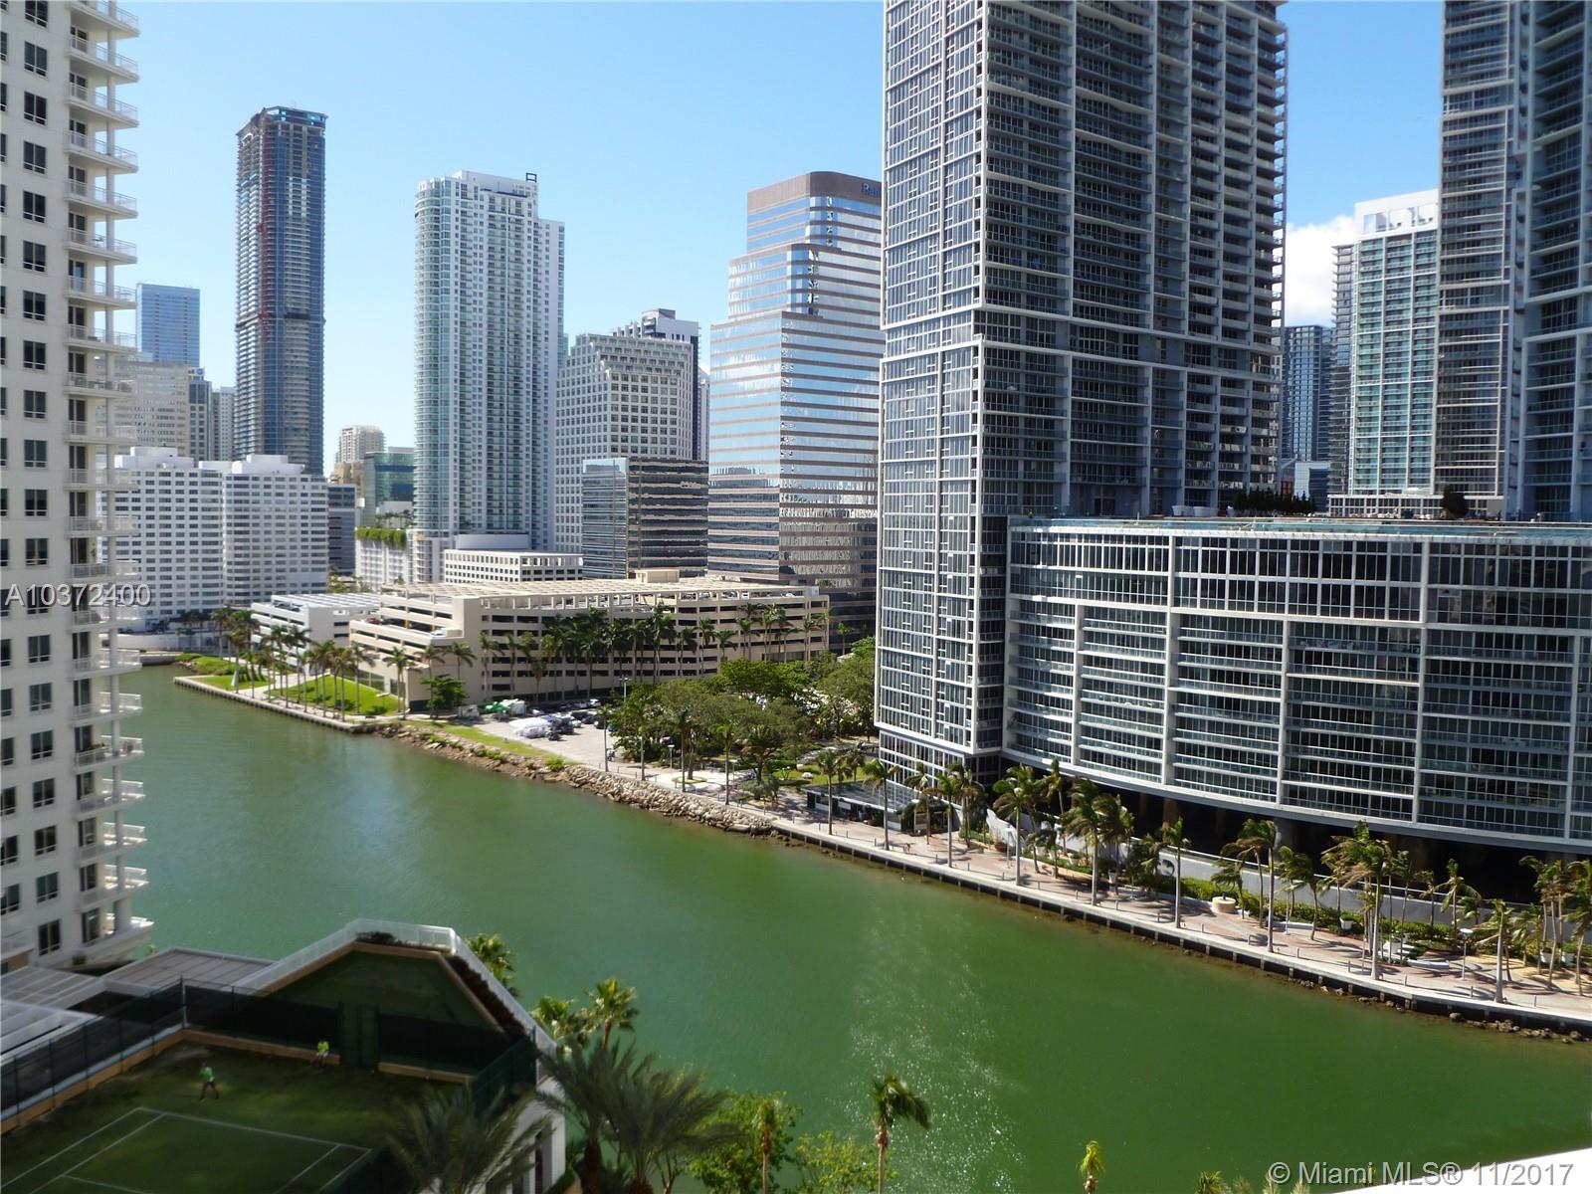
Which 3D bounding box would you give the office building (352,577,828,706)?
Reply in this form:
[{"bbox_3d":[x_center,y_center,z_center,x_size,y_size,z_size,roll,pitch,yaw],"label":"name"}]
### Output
[{"bbox_3d":[-53.020,8.880,326.550,113.000,24.200,54.000,-2,4,-37],"label":"office building"}]

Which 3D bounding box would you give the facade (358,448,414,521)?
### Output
[{"bbox_3d":[-200.740,-35.880,651.390,32.000,73.580,24.000,-2,4,-36],"label":"facade"}]

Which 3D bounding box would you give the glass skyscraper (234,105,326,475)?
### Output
[{"bbox_3d":[-287.950,-134.170,728.310,32.000,257.800,52.000,-2,4,-36],"label":"glass skyscraper"}]

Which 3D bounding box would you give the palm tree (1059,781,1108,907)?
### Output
[{"bbox_3d":[33.100,28.130,147.720,5.300,14.610,5.300,2,4,13],"label":"palm tree"}]

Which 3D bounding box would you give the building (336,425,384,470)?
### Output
[{"bbox_3d":[-397.720,-97.290,1180.510,27.000,118.500,29.000,3,4,29],"label":"building"}]

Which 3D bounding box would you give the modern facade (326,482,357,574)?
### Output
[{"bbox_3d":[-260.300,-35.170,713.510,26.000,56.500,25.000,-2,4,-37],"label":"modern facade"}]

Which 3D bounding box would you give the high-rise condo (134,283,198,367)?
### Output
[{"bbox_3d":[-534.120,-146.540,1099.770,44.000,229.690,24.000,-2,4,-36],"label":"high-rise condo"}]

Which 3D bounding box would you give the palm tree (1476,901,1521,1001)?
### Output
[{"bbox_3d":[65.080,32.810,119.370,4.170,9.640,4.170,3,4,29],"label":"palm tree"}]

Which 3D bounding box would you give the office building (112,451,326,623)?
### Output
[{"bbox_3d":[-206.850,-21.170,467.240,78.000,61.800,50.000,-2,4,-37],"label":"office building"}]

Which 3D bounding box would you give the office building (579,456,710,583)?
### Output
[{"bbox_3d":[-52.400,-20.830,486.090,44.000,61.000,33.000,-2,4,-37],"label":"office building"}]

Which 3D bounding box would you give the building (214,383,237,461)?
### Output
[{"bbox_3d":[-384.300,-79.250,868.210,22.000,122.000,22.000,-2,4,-37],"label":"building"}]

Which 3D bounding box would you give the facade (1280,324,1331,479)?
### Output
[{"bbox_3d":[300.980,-80.910,753.270,38.000,153.500,28.000,3,4,29],"label":"facade"}]

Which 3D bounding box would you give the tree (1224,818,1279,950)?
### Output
[{"bbox_3d":[46.950,29.610,132.630,5.370,13.930,5.370,2,4,20],"label":"tree"}]

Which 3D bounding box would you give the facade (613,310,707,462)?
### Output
[{"bbox_3d":[-63.010,-60.150,591.780,25.000,133.270,38.000,-2,4,-36],"label":"facade"}]

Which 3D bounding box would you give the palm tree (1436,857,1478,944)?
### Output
[{"bbox_3d":[69.660,32.090,135.580,4.110,9.190,4.110,3,4,28],"label":"palm tree"}]

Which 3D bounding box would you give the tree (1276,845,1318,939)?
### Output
[{"bbox_3d":[53.140,31.330,136.530,4.390,10.190,4.390,2,4,22],"label":"tree"}]

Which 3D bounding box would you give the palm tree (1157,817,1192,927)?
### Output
[{"bbox_3d":[39.040,28.390,131.790,3.500,11.000,3.500,2,4,17],"label":"palm tree"}]

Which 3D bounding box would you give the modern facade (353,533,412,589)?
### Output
[{"bbox_3d":[-164.910,-11.960,559.450,30.000,33.000,62.000,-2,4,-37],"label":"modern facade"}]

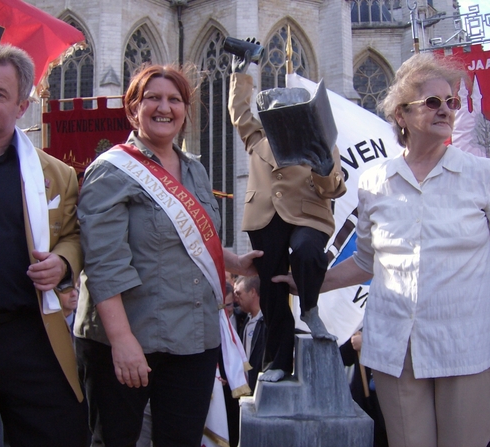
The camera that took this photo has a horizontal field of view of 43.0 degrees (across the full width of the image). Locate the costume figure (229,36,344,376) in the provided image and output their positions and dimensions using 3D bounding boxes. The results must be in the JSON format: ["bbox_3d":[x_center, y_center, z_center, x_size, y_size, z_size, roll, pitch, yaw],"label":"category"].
[{"bbox_3d":[0.145,-0.063,2.186,0.400,1.170,0.430,-1,-6,8],"label":"costume figure"}]

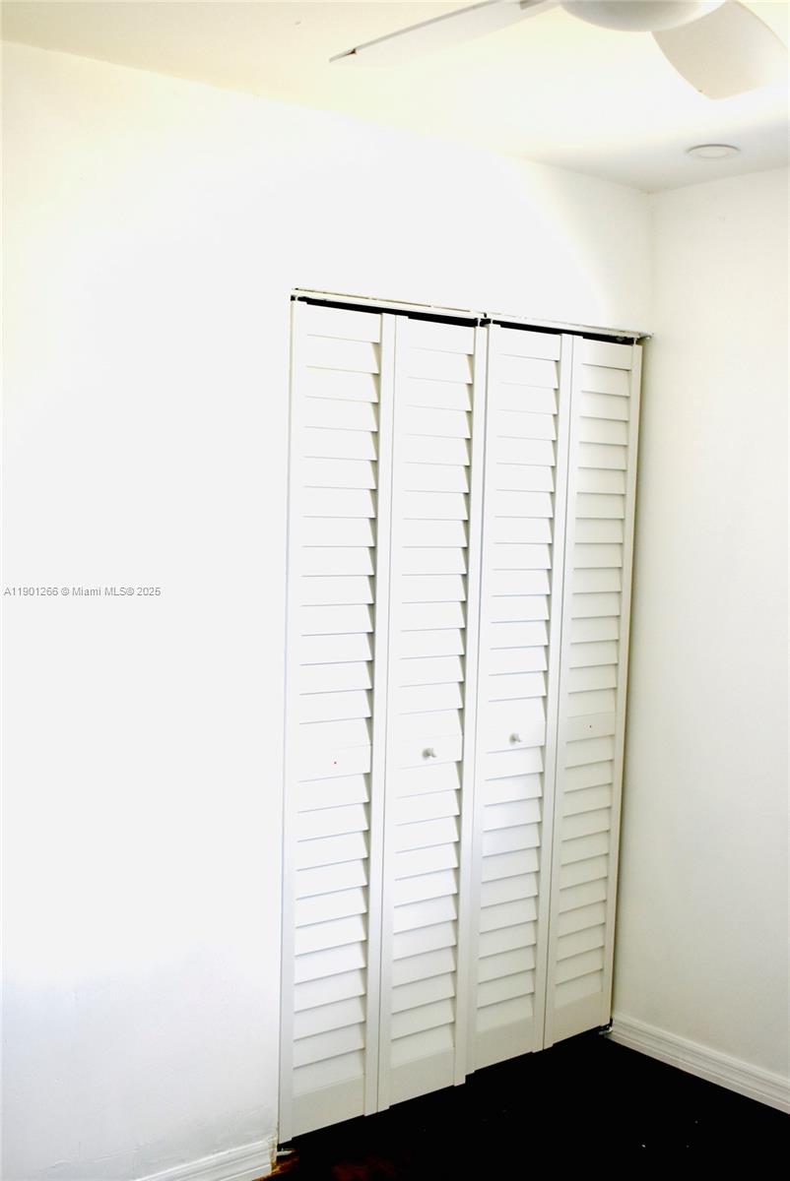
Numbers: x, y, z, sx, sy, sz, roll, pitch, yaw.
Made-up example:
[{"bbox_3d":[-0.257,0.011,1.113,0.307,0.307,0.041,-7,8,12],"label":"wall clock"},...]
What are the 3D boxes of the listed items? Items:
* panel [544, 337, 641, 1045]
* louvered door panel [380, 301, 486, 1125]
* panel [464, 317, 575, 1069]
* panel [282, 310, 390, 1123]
[{"bbox_3d":[0.557,0.300,3.758,0.300,2.003,0.034,-2,6,-39],"label":"panel"},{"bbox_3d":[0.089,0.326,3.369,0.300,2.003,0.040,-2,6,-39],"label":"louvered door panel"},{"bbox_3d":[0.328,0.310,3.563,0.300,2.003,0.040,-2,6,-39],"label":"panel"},{"bbox_3d":[-0.149,0.334,3.184,0.300,2.003,0.034,-2,6,-39],"label":"panel"}]

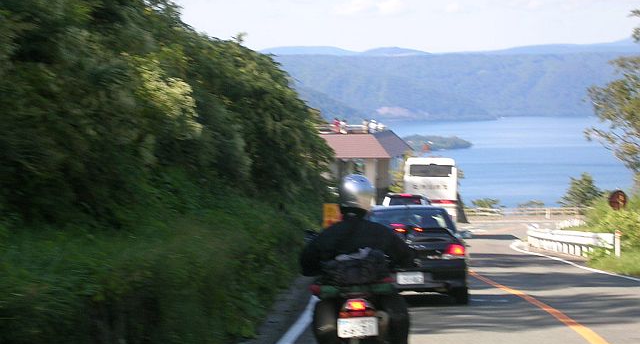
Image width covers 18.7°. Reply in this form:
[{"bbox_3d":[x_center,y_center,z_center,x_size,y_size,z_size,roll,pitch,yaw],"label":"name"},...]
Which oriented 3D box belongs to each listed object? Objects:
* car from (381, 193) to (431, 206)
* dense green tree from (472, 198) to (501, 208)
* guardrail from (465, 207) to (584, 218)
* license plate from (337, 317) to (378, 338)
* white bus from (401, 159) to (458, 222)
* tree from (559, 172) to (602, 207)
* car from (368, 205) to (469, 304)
[{"bbox_3d":[2.920,1.520,63.500,1.700,1.600,4.400,0,-1,4],"label":"car"},{"bbox_3d":[12.447,2.783,146.000,2.300,1.700,2.100,0,3,0],"label":"dense green tree"},{"bbox_3d":[14.537,2.936,138.000,8.700,0.800,0.250,0,3,0],"label":"guardrail"},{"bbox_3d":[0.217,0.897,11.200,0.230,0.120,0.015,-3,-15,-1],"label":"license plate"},{"bbox_3d":[5.630,1.120,97.300,2.500,3.400,10.800,0,-1,4],"label":"white bus"},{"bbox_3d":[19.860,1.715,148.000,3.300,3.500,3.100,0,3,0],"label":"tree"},{"bbox_3d":[1.110,1.120,27.300,1.730,1.370,4.400,0,-1,1],"label":"car"}]

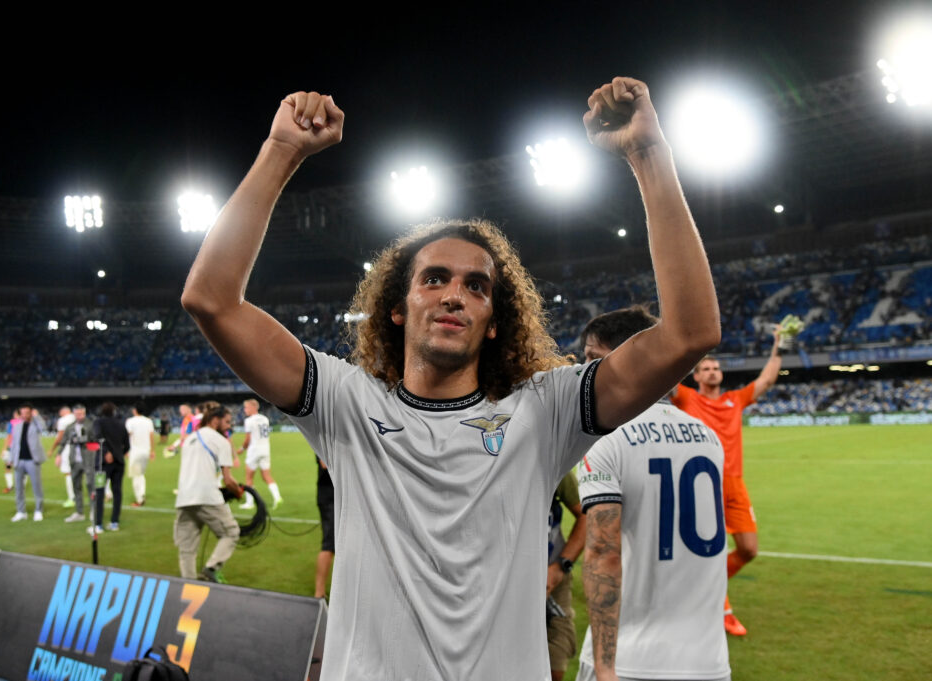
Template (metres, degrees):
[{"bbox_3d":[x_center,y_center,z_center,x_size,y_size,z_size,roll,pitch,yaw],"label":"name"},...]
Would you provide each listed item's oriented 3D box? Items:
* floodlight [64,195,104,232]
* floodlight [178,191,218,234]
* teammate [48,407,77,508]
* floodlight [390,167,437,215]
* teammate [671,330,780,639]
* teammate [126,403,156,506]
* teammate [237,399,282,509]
[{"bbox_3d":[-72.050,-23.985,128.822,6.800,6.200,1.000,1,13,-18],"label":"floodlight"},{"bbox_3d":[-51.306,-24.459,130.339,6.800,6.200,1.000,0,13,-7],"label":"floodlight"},{"bbox_3d":[-7.170,2.097,12.405,0.550,1.770,0.550,-1,-7,0],"label":"teammate"},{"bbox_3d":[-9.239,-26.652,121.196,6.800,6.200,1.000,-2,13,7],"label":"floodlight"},{"bbox_3d":[1.685,0.875,4.657,0.820,1.990,0.620,-2,-7,7],"label":"teammate"},{"bbox_3d":[-5.885,2.051,12.435,0.550,1.820,0.450,4,-8,-37],"label":"teammate"},{"bbox_3d":[-3.530,1.928,11.700,0.650,1.800,0.550,-5,-8,28],"label":"teammate"}]

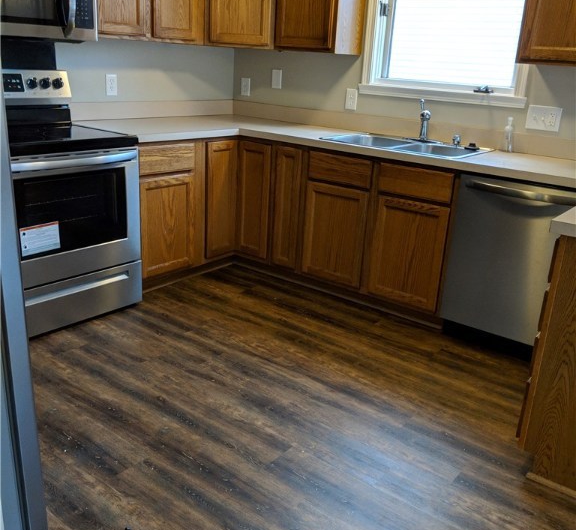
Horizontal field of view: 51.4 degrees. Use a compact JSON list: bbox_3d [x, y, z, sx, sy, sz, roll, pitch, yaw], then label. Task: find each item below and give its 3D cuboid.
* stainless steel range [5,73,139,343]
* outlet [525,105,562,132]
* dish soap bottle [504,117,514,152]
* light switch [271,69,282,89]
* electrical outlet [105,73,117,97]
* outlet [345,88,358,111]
[{"bbox_3d":[-1.251,-0.334,2.995,0.700,1.200,0.760,17,23,34],"label":"stainless steel range"},{"bbox_3d":[1.361,-0.779,3.188,0.168,0.120,0.012,17,23,34],"label":"outlet"},{"bbox_3d":[1.212,-0.711,3.273,0.047,0.190,0.045,17,23,34],"label":"dish soap bottle"},{"bbox_3d":[-0.079,-1.294,4.180,0.078,0.120,0.012,17,23,34],"label":"light switch"},{"bbox_3d":[-1.056,-1.082,3.606,0.012,0.119,0.077,17,23,34],"label":"electrical outlet"},{"bbox_3d":[0.407,-1.066,3.861,0.078,0.122,0.012,17,23,34],"label":"outlet"}]

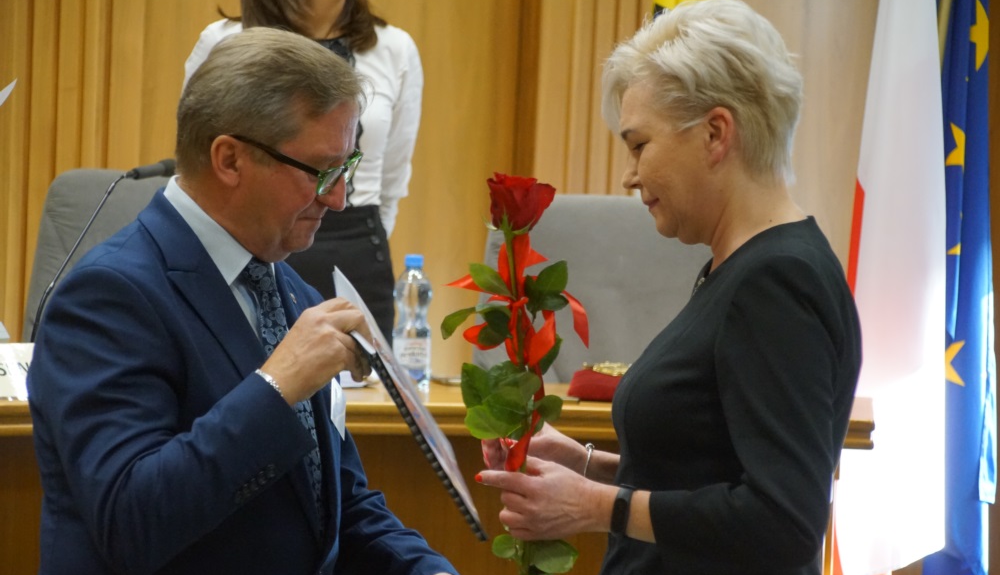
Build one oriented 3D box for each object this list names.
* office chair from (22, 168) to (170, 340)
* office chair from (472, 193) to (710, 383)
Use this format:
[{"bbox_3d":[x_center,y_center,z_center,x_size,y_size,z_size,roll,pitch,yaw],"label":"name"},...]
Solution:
[{"bbox_3d":[-0.619,0.384,7.200,0.620,1.150,0.640,2,5,-3],"label":"office chair"},{"bbox_3d":[0.200,0.380,7.600,0.620,1.120,0.660,0,2,4],"label":"office chair"}]

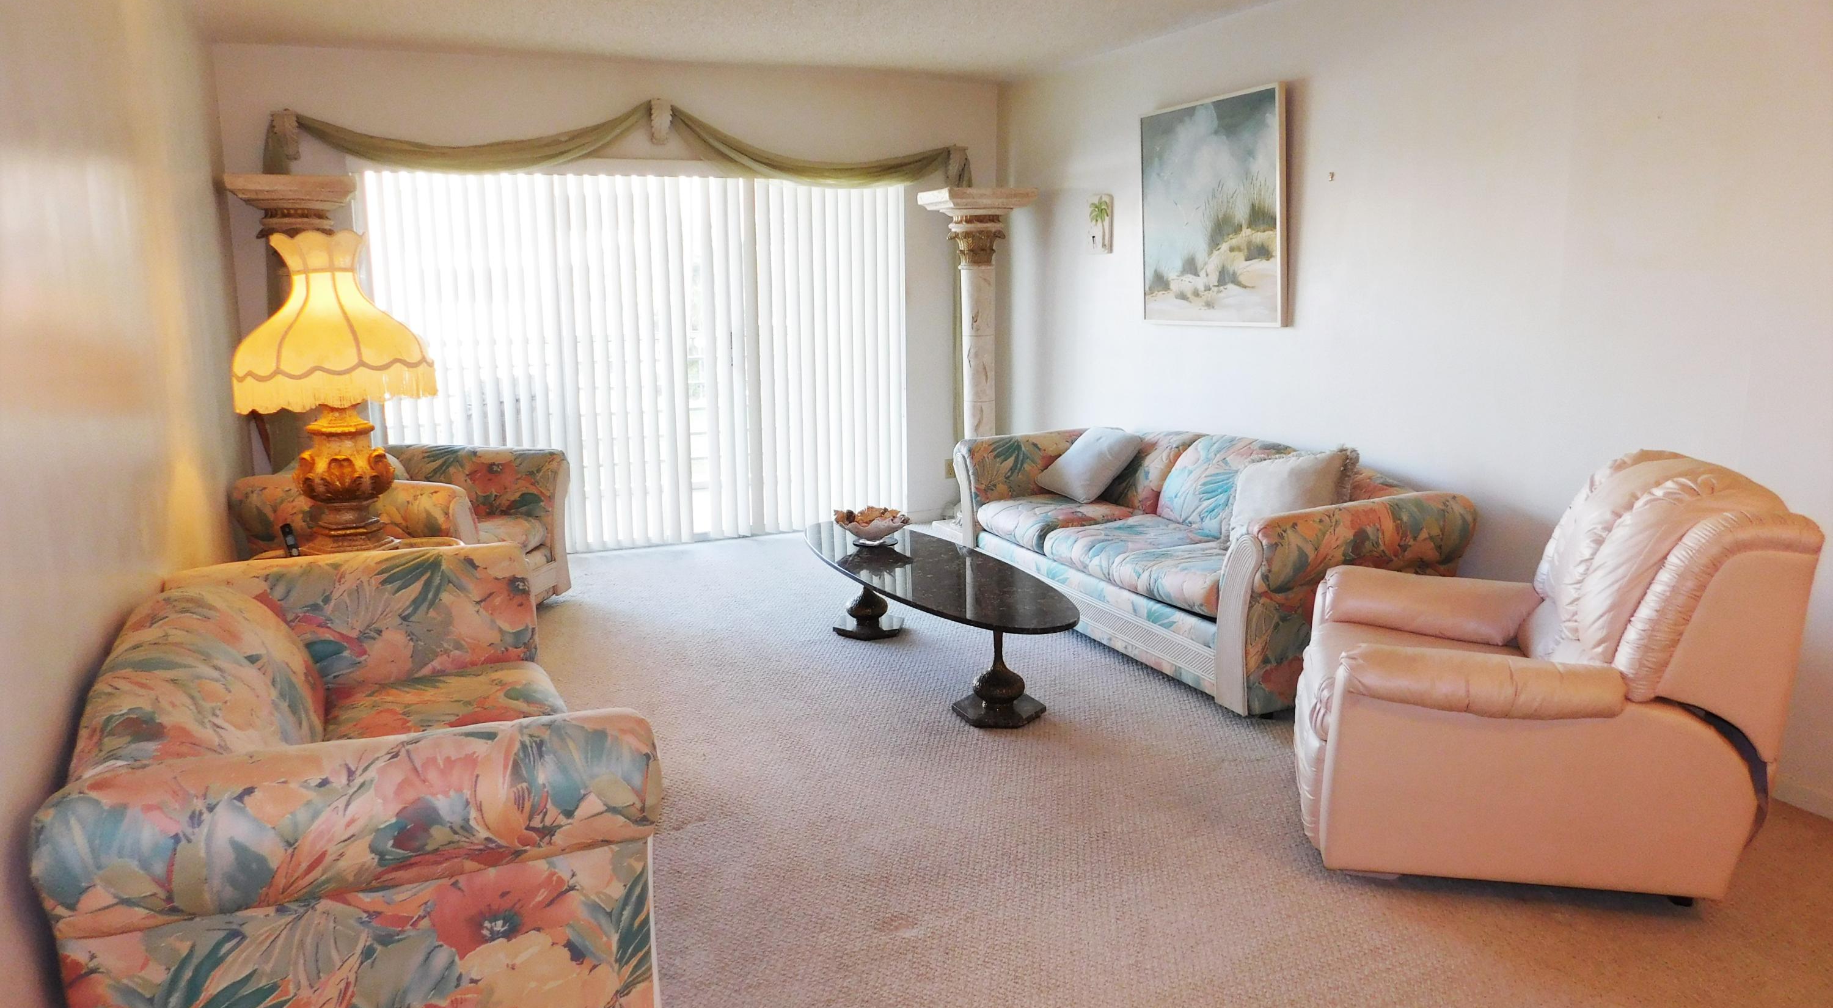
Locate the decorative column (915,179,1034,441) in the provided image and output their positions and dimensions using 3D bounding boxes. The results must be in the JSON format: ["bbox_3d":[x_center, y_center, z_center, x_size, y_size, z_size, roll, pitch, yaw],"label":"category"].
[{"bbox_3d":[0.318,-0.717,6.507,0.476,1.832,0.476,-5,12,-24],"label":"decorative column"}]

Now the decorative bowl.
[{"bbox_3d":[-0.167,0.083,4.785,0.305,0.142,0.284,-5,12,-24],"label":"decorative bowl"}]

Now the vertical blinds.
[{"bbox_3d":[-1.304,-0.713,6.335,2.741,1.896,0.099,-5,12,-24],"label":"vertical blinds"}]

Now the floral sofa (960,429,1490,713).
[{"bbox_3d":[1.019,0.120,4.884,0.895,0.774,2.173,-5,12,-24],"label":"floral sofa"}]

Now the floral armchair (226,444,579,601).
[{"bbox_3d":[-2.045,0.154,4.934,0.923,0.753,1.022,1,11,9],"label":"floral armchair"}]

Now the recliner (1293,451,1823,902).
[{"bbox_3d":[1.514,0.342,3.156,1.051,0.966,0.937,1,11,11],"label":"recliner"}]

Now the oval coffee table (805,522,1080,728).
[{"bbox_3d":[0.021,0.412,4.445,0.549,0.383,1.846,-5,12,-24],"label":"oval coffee table"}]

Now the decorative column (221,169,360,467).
[{"bbox_3d":[-2.589,-0.449,5.255,0.476,1.832,0.476,-5,12,-24],"label":"decorative column"}]

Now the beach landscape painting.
[{"bbox_3d":[1.257,-1.232,5.196,0.045,0.923,0.930,-9,13,-23],"label":"beach landscape painting"}]

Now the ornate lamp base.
[{"bbox_3d":[-1.773,-0.068,3.799,0.298,0.483,0.298,-5,12,-24],"label":"ornate lamp base"}]

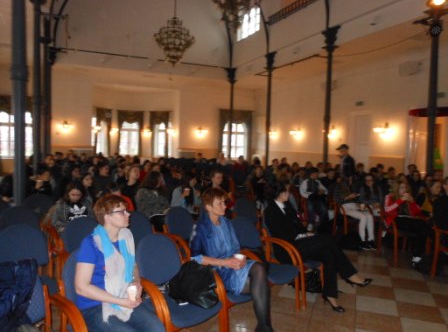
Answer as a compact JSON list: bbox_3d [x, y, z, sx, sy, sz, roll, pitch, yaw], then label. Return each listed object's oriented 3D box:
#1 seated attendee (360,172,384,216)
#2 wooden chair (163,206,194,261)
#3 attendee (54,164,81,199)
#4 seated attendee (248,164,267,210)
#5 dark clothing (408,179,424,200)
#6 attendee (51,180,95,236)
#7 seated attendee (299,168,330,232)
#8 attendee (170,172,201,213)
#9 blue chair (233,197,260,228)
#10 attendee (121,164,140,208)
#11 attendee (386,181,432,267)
[{"bbox_3d":[2.717,0.735,6.702,0.480,1.180,0.760,1,3,-9],"label":"seated attendee"},{"bbox_3d":[-0.338,0.943,4.149,0.580,0.900,0.580,4,4,37],"label":"wooden chair"},{"bbox_3d":[-2.672,0.621,6.401,0.500,1.240,0.760,-1,4,-33],"label":"attendee"},{"bbox_3d":[0.718,0.617,7.549,0.500,1.240,0.780,0,4,-20],"label":"seated attendee"},{"bbox_3d":[3.463,0.497,6.536,0.420,0.520,0.300,-1,4,-30],"label":"dark clothing"},{"bbox_3d":[-1.623,0.777,3.934,0.520,1.200,0.800,-1,4,-37],"label":"attendee"},{"bbox_3d":[1.797,0.652,7.198,0.550,1.230,0.800,0,4,-18],"label":"seated attendee"},{"bbox_3d":[-0.554,0.711,5.903,0.500,1.200,0.780,-2,5,-43],"label":"attendee"},{"bbox_3d":[0.491,0.910,5.033,0.580,0.900,0.580,4,4,41],"label":"blue chair"},{"bbox_3d":[-1.448,0.643,5.799,0.800,1.260,0.500,3,4,32],"label":"attendee"},{"bbox_3d":[2.645,0.809,5.274,0.530,1.200,0.700,0,4,-14],"label":"attendee"}]

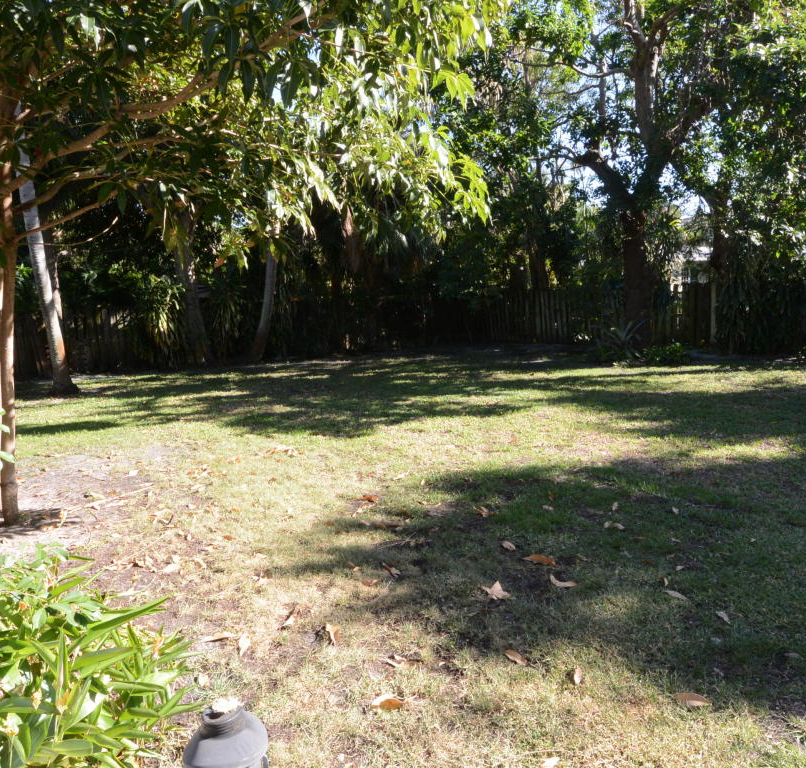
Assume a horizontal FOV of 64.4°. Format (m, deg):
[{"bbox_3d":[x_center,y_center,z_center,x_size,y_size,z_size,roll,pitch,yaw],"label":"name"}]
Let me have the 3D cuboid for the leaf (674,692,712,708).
[{"bbox_3d":[1.131,1.235,2.492,0.145,0.035,0.065,1,8,22],"label":"leaf"}]

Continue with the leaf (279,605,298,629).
[{"bbox_3d":[-0.583,1.189,3.258,0.070,0.040,0.150,-1,7,8],"label":"leaf"}]

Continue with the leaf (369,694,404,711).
[{"bbox_3d":[-0.066,1.266,2.543,0.140,0.040,0.065,-3,7,-8],"label":"leaf"}]

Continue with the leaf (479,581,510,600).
[{"bbox_3d":[0.504,1.125,3.487,0.170,0.055,0.095,3,9,35],"label":"leaf"}]

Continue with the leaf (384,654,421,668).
[{"bbox_3d":[-0.002,1.227,2.829,0.165,0.035,0.075,0,8,14],"label":"leaf"}]

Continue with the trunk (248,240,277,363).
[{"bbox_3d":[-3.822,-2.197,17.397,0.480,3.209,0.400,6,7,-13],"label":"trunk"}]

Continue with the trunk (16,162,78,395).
[{"bbox_3d":[-7.316,-2.101,13.003,0.380,4.623,0.360,-10,8,-28],"label":"trunk"}]

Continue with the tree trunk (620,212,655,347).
[{"bbox_3d":[6.629,-2.963,18.050,0.820,3.880,0.780,-1,8,20],"label":"tree trunk"}]

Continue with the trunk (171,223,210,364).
[{"bbox_3d":[-5.470,-2.276,16.366,0.640,3.633,0.600,-7,8,-18],"label":"trunk"}]

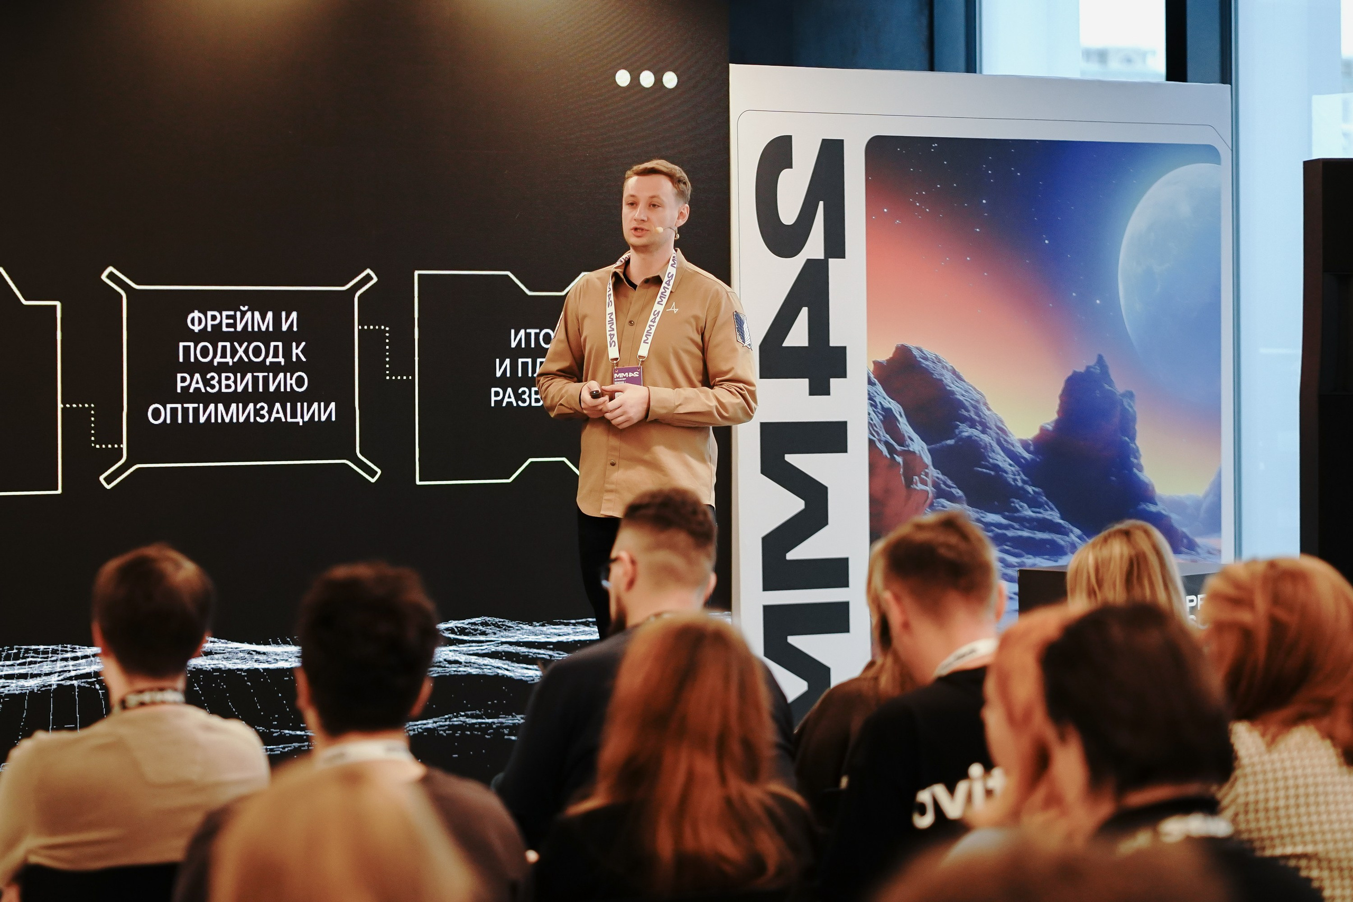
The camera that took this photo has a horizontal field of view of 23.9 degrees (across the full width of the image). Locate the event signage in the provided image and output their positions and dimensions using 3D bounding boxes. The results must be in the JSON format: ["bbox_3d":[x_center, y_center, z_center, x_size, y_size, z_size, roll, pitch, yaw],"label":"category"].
[{"bbox_3d":[1.039,-0.012,10.838,2.000,2.500,0.150,-1,2,-27],"label":"event signage"}]

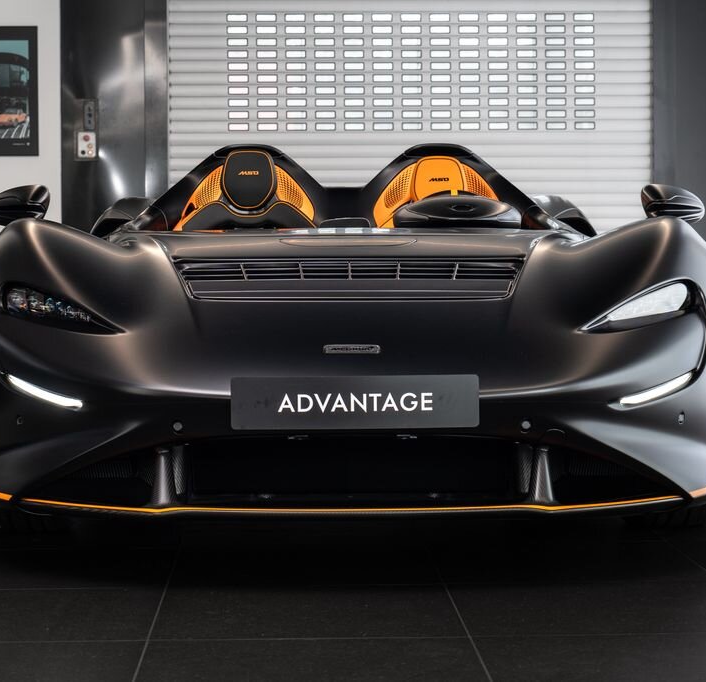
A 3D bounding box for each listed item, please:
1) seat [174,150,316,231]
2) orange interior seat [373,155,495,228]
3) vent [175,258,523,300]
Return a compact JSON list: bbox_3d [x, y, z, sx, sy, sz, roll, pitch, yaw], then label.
[{"bbox_3d":[-0.339,-0.204,5.490,0.510,0.820,0.680,0,3,-1],"label":"seat"},{"bbox_3d":[0.304,-0.208,5.489,0.510,0.820,0.680,0,3,-1],"label":"orange interior seat"},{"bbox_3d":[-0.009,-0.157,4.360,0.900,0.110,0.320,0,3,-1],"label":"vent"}]

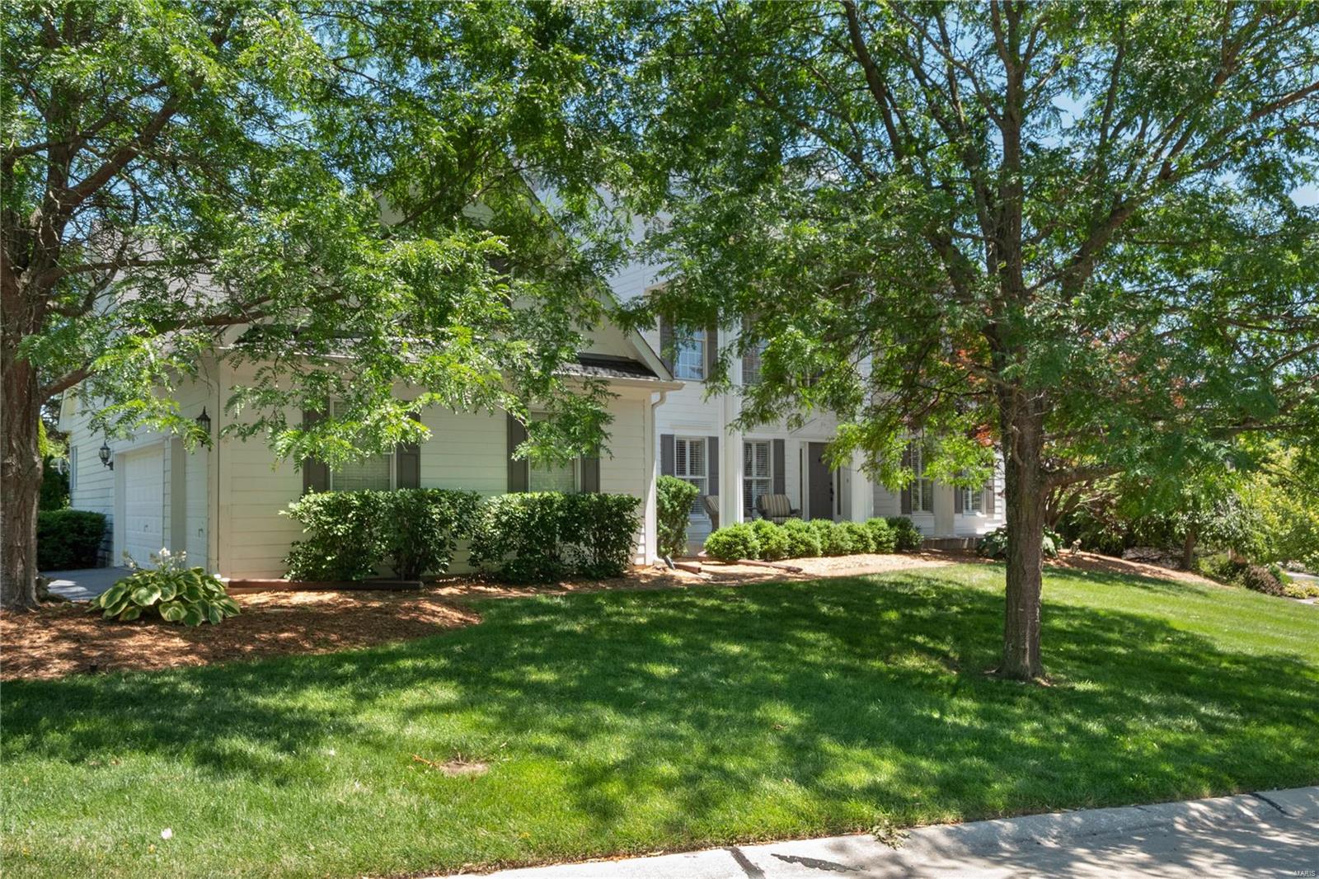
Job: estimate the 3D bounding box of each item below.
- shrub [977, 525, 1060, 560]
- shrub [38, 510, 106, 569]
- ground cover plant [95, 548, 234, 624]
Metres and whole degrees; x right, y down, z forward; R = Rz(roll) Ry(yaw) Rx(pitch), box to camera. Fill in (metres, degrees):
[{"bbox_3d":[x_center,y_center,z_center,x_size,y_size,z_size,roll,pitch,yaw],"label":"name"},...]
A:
[{"bbox_3d":[8.400,2.400,22.300,1.750,0.750,1.500,-1,-2,18],"label":"shrub"},{"bbox_3d":[-12.000,2.020,19.400,1.500,1.120,1.600,1,-3,-38],"label":"shrub"},{"bbox_3d":[-5.150,1.500,10.000,1.400,0.720,1.350,1,-2,-23],"label":"ground cover plant"}]

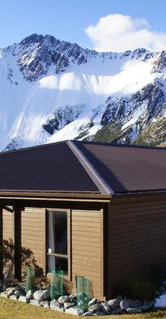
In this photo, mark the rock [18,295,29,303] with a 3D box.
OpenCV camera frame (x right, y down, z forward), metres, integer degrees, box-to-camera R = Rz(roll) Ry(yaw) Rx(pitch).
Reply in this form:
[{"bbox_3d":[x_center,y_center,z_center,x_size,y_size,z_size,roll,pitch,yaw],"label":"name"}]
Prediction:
[{"bbox_3d":[-1.564,3.659,12.600,0.289,0.191,0.240,0,-1,0],"label":"rock"}]

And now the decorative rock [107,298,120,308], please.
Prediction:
[{"bbox_3d":[0.754,3.595,11.950,0.287,0.230,0.240,0,-1,0],"label":"decorative rock"}]

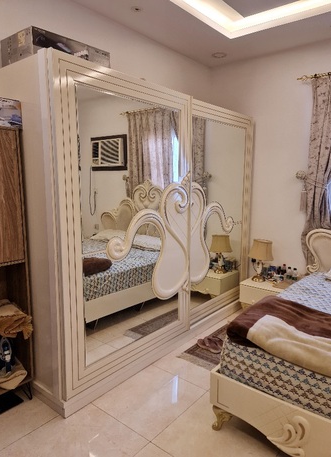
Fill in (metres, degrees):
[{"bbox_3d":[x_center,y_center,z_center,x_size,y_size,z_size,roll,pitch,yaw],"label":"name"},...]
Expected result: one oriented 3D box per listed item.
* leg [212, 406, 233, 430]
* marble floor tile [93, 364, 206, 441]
[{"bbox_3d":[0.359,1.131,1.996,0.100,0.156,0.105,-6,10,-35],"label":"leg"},{"bbox_3d":[-0.117,1.170,2.304,0.595,0.012,0.600,7,11,39],"label":"marble floor tile"}]

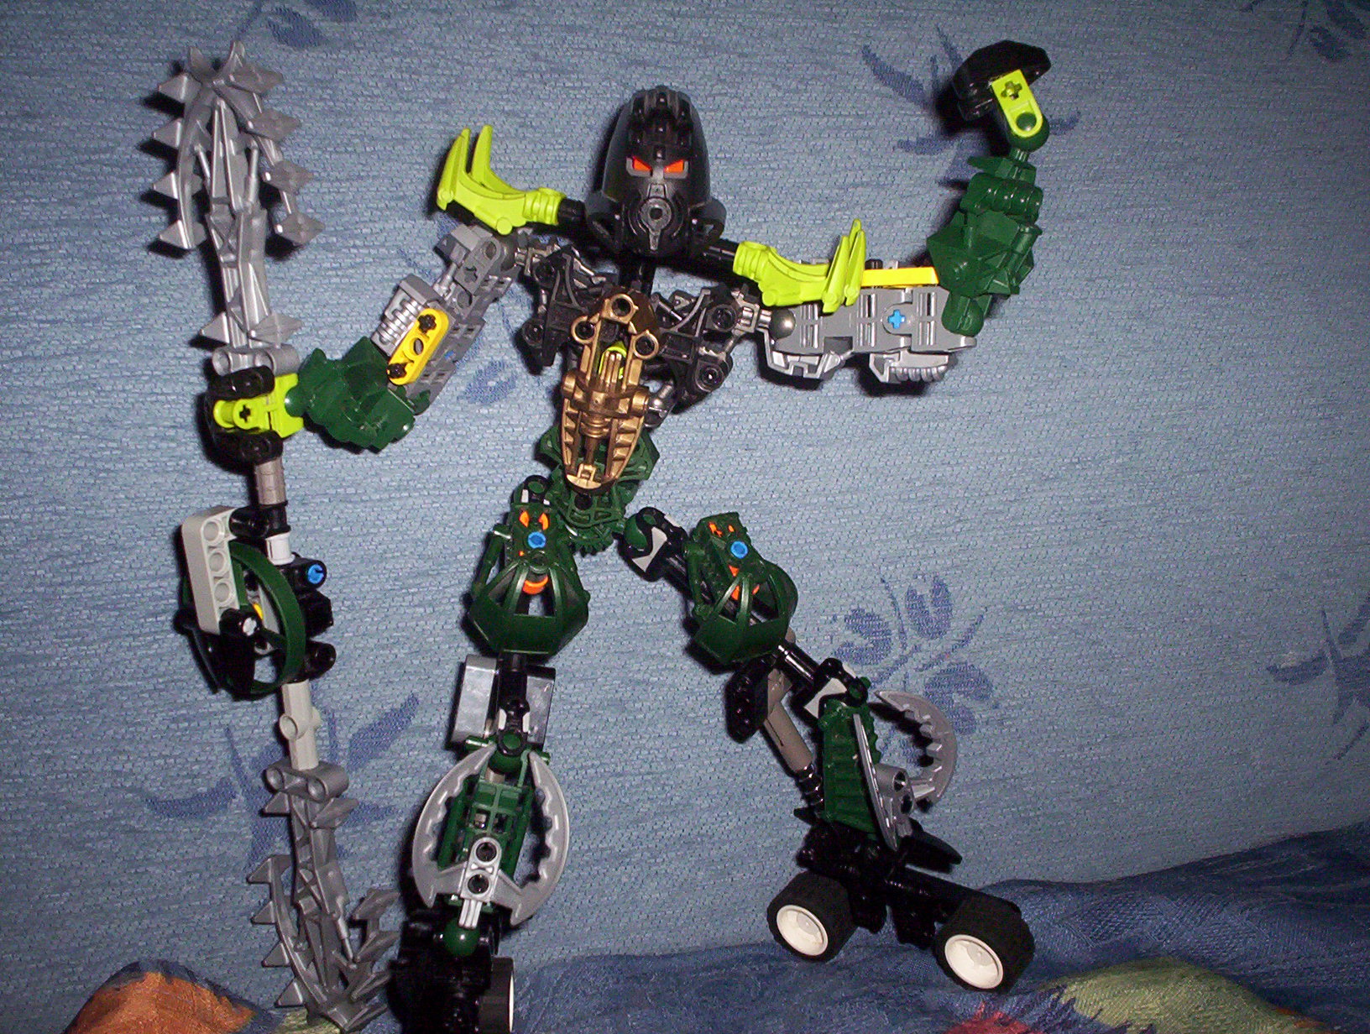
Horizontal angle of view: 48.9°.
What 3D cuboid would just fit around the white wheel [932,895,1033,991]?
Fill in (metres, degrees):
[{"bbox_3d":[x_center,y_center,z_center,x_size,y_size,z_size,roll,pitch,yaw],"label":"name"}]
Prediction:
[{"bbox_3d":[0.085,0.122,0.427,0.024,0.024,0.014,1,24,38],"label":"white wheel"}]

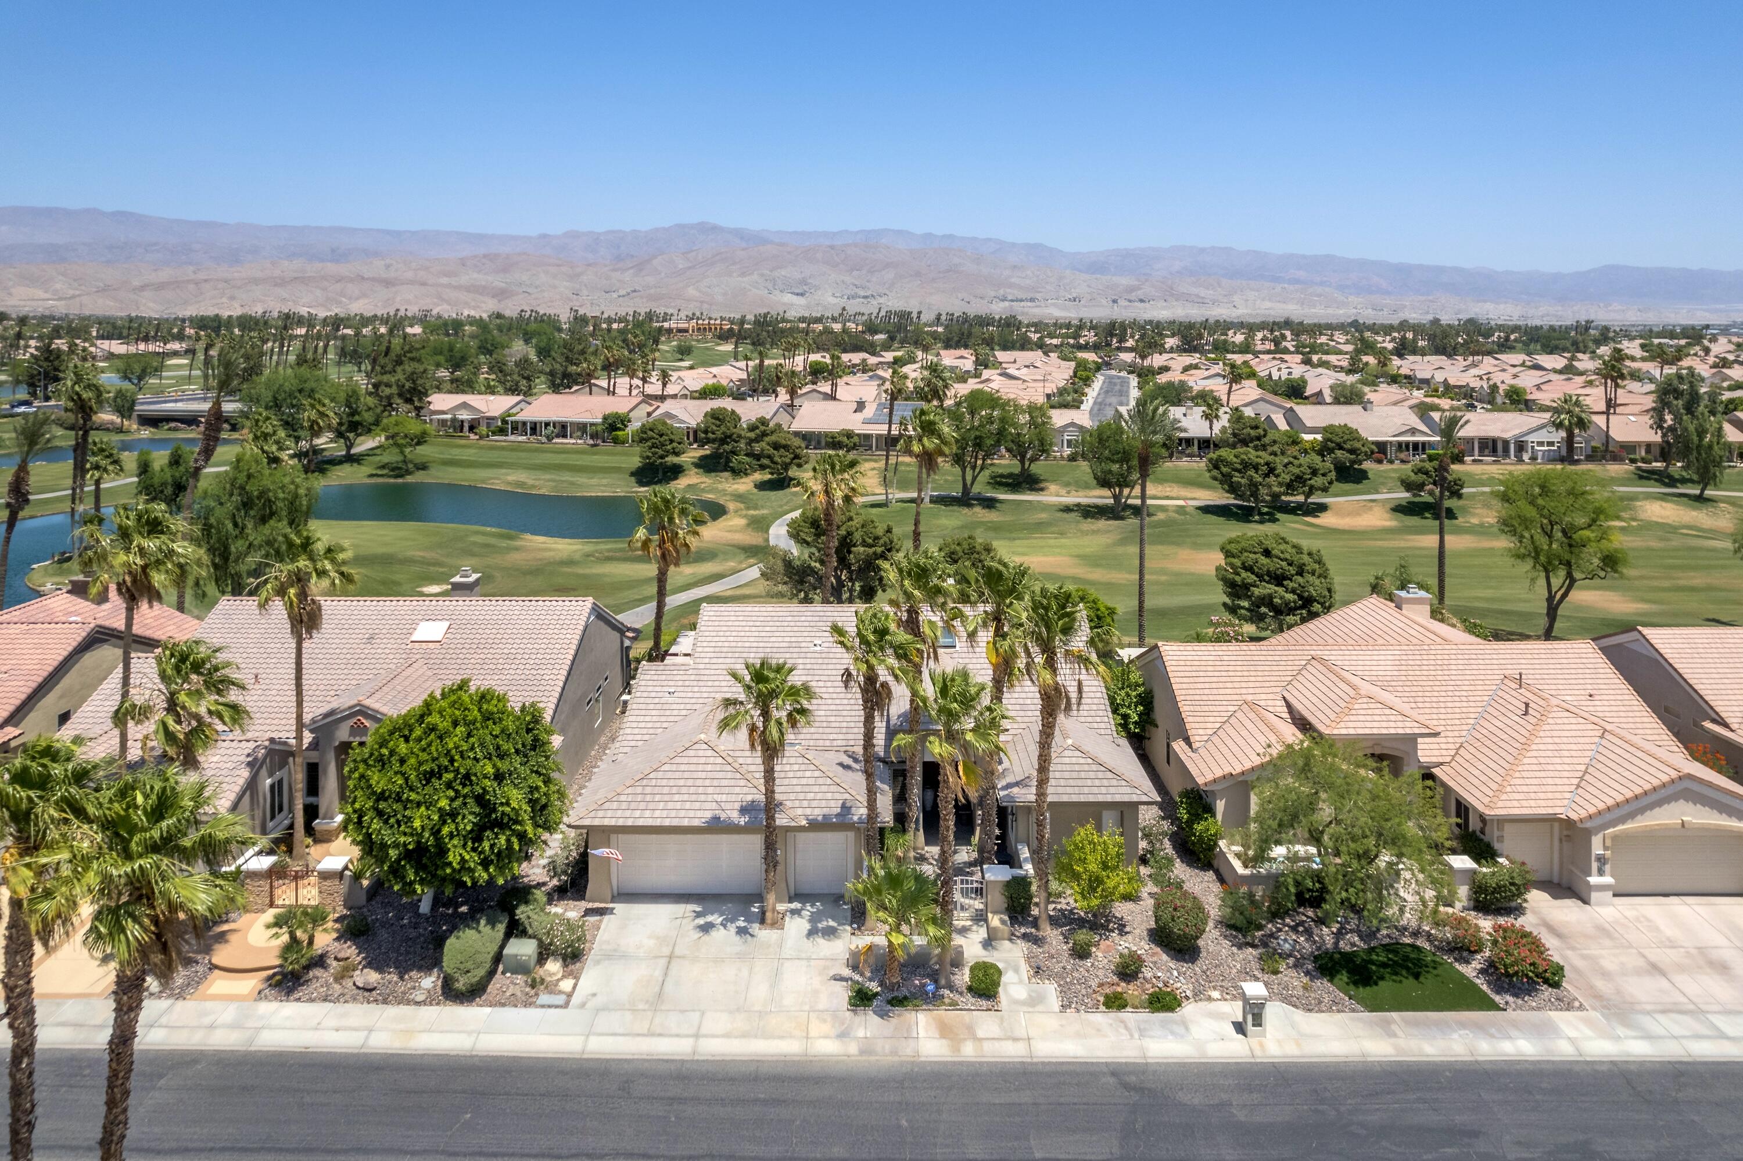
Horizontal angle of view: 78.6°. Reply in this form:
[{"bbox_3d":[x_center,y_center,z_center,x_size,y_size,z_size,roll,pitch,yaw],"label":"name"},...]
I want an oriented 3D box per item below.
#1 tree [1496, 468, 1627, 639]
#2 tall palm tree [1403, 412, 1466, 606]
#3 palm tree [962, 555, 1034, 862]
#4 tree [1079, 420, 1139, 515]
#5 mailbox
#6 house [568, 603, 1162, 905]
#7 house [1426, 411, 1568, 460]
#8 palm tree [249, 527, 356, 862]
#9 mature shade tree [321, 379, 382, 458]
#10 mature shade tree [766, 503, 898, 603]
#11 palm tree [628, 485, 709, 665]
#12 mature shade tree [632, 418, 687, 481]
[{"bbox_3d":[41.074,-1.423,63.875,7.891,10.650,7.891,0,14,0],"label":"tree"},{"bbox_3d":[37.534,-4.527,71.060,4.270,13.360,4.270,0,14,0],"label":"tall palm tree"},{"bbox_3d":[4.163,4.630,36.295,2.573,11.292,2.573,0,14,0],"label":"palm tree"},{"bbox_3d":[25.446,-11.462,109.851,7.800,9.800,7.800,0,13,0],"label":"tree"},{"bbox_3d":[10.641,11.947,29.563,0.580,1.280,0.550,0,13,0],"label":"mailbox"},{"bbox_3d":[0.055,5.102,45.278,19.650,6.000,22.600,0,14,0],"label":"house"},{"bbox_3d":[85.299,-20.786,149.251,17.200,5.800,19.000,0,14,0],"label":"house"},{"bbox_3d":[-19.617,4.175,36.695,3.630,12.220,3.630,0,14,0],"label":"palm tree"},{"bbox_3d":[-69.642,-21.690,143.029,8.874,10.505,8.874,0,14,0],"label":"mature shade tree"},{"bbox_3d":[-2.669,-0.954,67.476,8.519,7.540,8.519,0,14,0],"label":"mature shade tree"},{"bbox_3d":[-10.806,-0.081,57.497,4.419,10.064,4.419,0,14,0],"label":"palm tree"},{"bbox_3d":[-25.595,-16.024,128.795,6.585,7.405,6.585,0,14,0],"label":"mature shade tree"}]

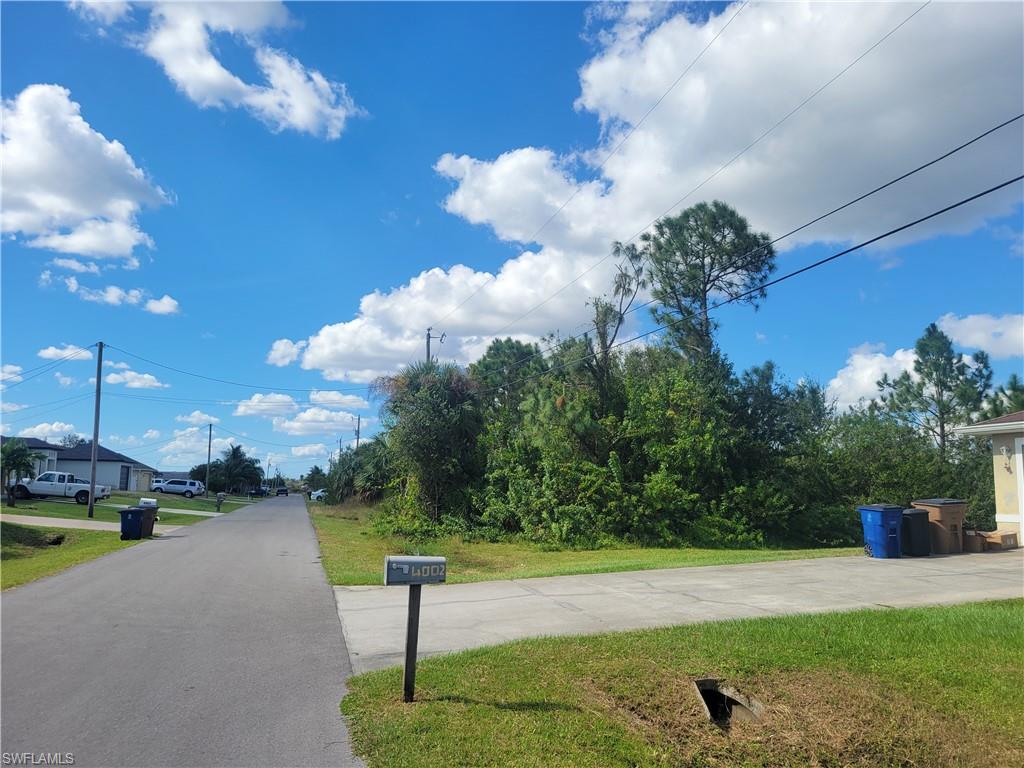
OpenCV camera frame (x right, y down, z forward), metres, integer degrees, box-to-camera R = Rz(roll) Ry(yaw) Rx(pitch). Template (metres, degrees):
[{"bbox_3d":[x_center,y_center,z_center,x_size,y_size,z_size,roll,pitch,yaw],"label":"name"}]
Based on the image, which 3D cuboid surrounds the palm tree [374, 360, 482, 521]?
[{"bbox_3d":[-3.341,2.556,30.000,4.000,6.600,4.000,2,-8,-15],"label":"palm tree"}]

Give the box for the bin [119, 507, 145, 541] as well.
[{"bbox_3d":[-13.002,4.761,26.300,0.730,1.060,0.620,2,-8,-15],"label":"bin"}]

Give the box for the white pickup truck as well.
[{"bbox_3d":[-25.764,5.958,44.000,5.100,1.720,1.780,2,-8,-15],"label":"white pickup truck"}]

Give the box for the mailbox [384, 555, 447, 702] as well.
[{"bbox_3d":[-0.825,2.073,6.600,0.520,1.230,0.190,2,-8,-15],"label":"mailbox"}]

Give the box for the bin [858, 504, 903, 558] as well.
[{"bbox_3d":[7.844,3.128,16.400,0.620,1.060,0.730,2,-8,-15],"label":"bin"}]

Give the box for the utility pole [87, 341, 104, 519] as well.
[{"bbox_3d":[-19.212,2.051,35.500,0.300,8.200,0.300,2,-8,-15],"label":"utility pole"}]

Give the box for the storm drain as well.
[{"bbox_3d":[2.072,3.051,7.400,0.550,0.350,0.500,2,-8,-15],"label":"storm drain"}]

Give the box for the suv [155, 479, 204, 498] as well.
[{"bbox_3d":[-34.579,10.847,80.000,4.800,1.800,1.950,2,-8,-15],"label":"suv"}]

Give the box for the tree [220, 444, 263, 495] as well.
[{"bbox_3d":[-37.135,11.987,106.000,5.700,7.100,5.700,2,-8,-15],"label":"tree"}]

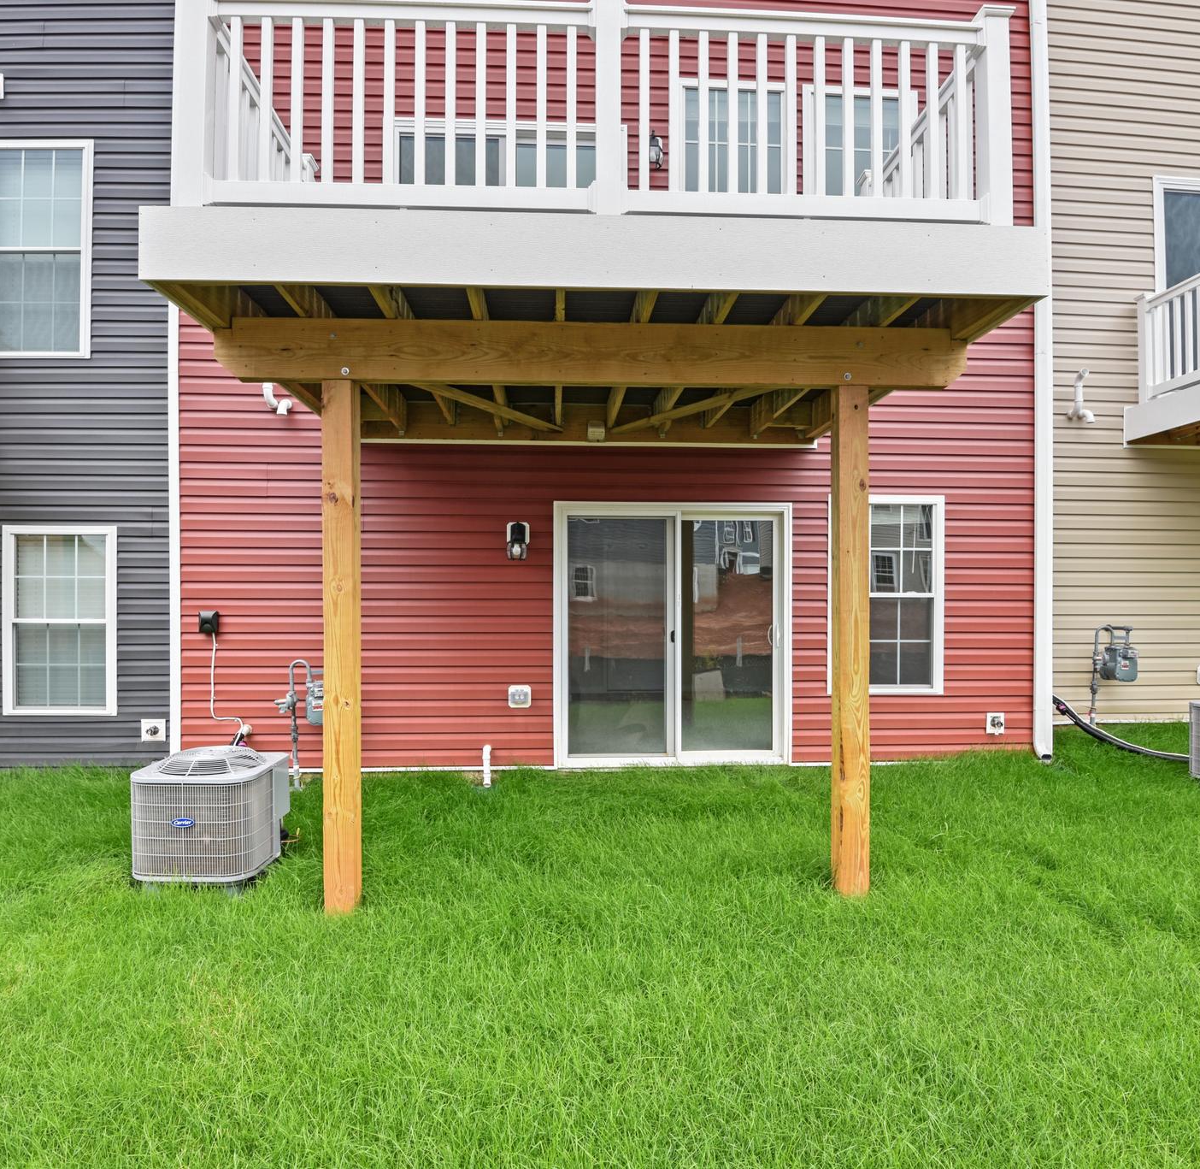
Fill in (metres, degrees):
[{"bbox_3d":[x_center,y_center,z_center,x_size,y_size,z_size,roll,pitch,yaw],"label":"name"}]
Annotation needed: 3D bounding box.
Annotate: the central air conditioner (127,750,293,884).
[{"bbox_3d":[-2.058,1.180,4.210,0.600,0.620,0.600,0,0,-2],"label":"central air conditioner"}]

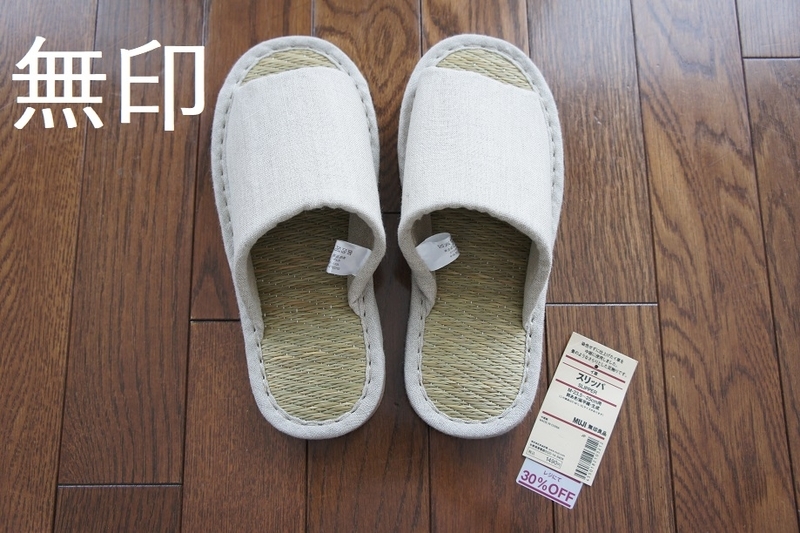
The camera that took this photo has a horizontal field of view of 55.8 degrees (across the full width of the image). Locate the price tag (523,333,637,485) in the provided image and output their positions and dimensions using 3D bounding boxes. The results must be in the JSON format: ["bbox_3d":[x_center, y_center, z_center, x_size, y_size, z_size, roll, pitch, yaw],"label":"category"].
[{"bbox_3d":[0.115,0.089,0.478,0.045,0.001,0.085,24,78,4],"label":"price tag"}]

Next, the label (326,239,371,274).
[{"bbox_3d":[-0.031,-0.005,0.460,0.021,0.003,0.021,18,114,-4],"label":"label"}]

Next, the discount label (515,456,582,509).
[{"bbox_3d":[0.093,0.133,0.468,0.038,0.001,0.019,24,78,4],"label":"discount label"}]

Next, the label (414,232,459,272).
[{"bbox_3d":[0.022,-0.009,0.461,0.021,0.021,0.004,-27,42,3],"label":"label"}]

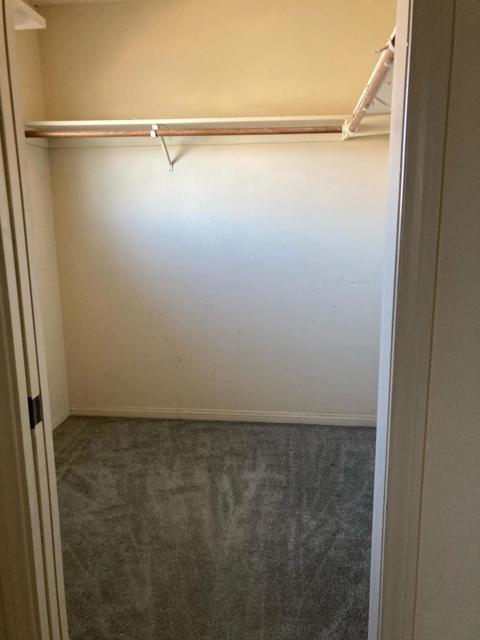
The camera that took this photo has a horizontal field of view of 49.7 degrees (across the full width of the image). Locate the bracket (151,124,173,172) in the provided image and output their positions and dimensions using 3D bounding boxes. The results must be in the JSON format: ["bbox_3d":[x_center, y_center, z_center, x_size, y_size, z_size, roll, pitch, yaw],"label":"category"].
[{"bbox_3d":[-0.419,-0.931,2.832,0.030,0.230,0.330,1,12,6],"label":"bracket"}]

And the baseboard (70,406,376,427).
[{"bbox_3d":[-0.115,0.607,3.283,2.010,0.077,0.016,1,12,6],"label":"baseboard"}]

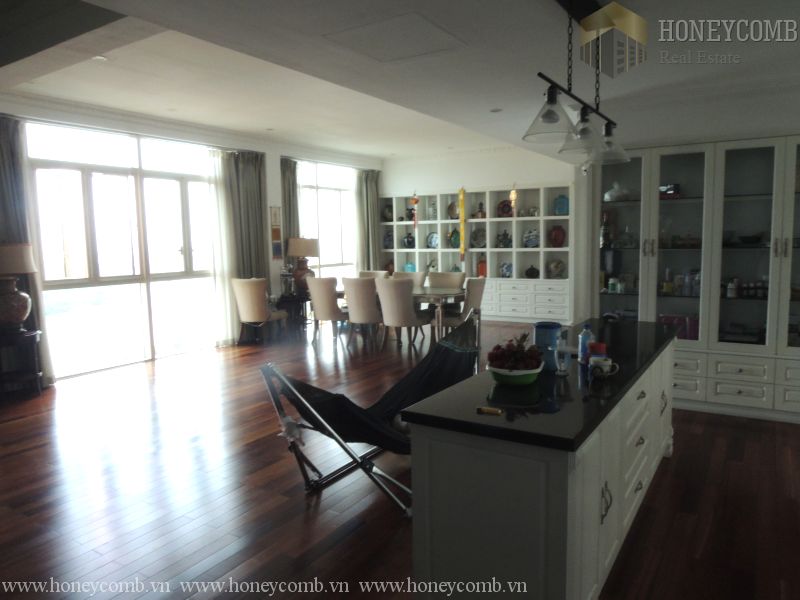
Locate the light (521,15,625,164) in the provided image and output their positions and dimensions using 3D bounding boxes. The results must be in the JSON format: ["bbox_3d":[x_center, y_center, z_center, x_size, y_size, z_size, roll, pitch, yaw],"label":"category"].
[{"bbox_3d":[0.985,-1.124,2.948,0.250,0.680,1.450,3,8,33],"label":"light"}]

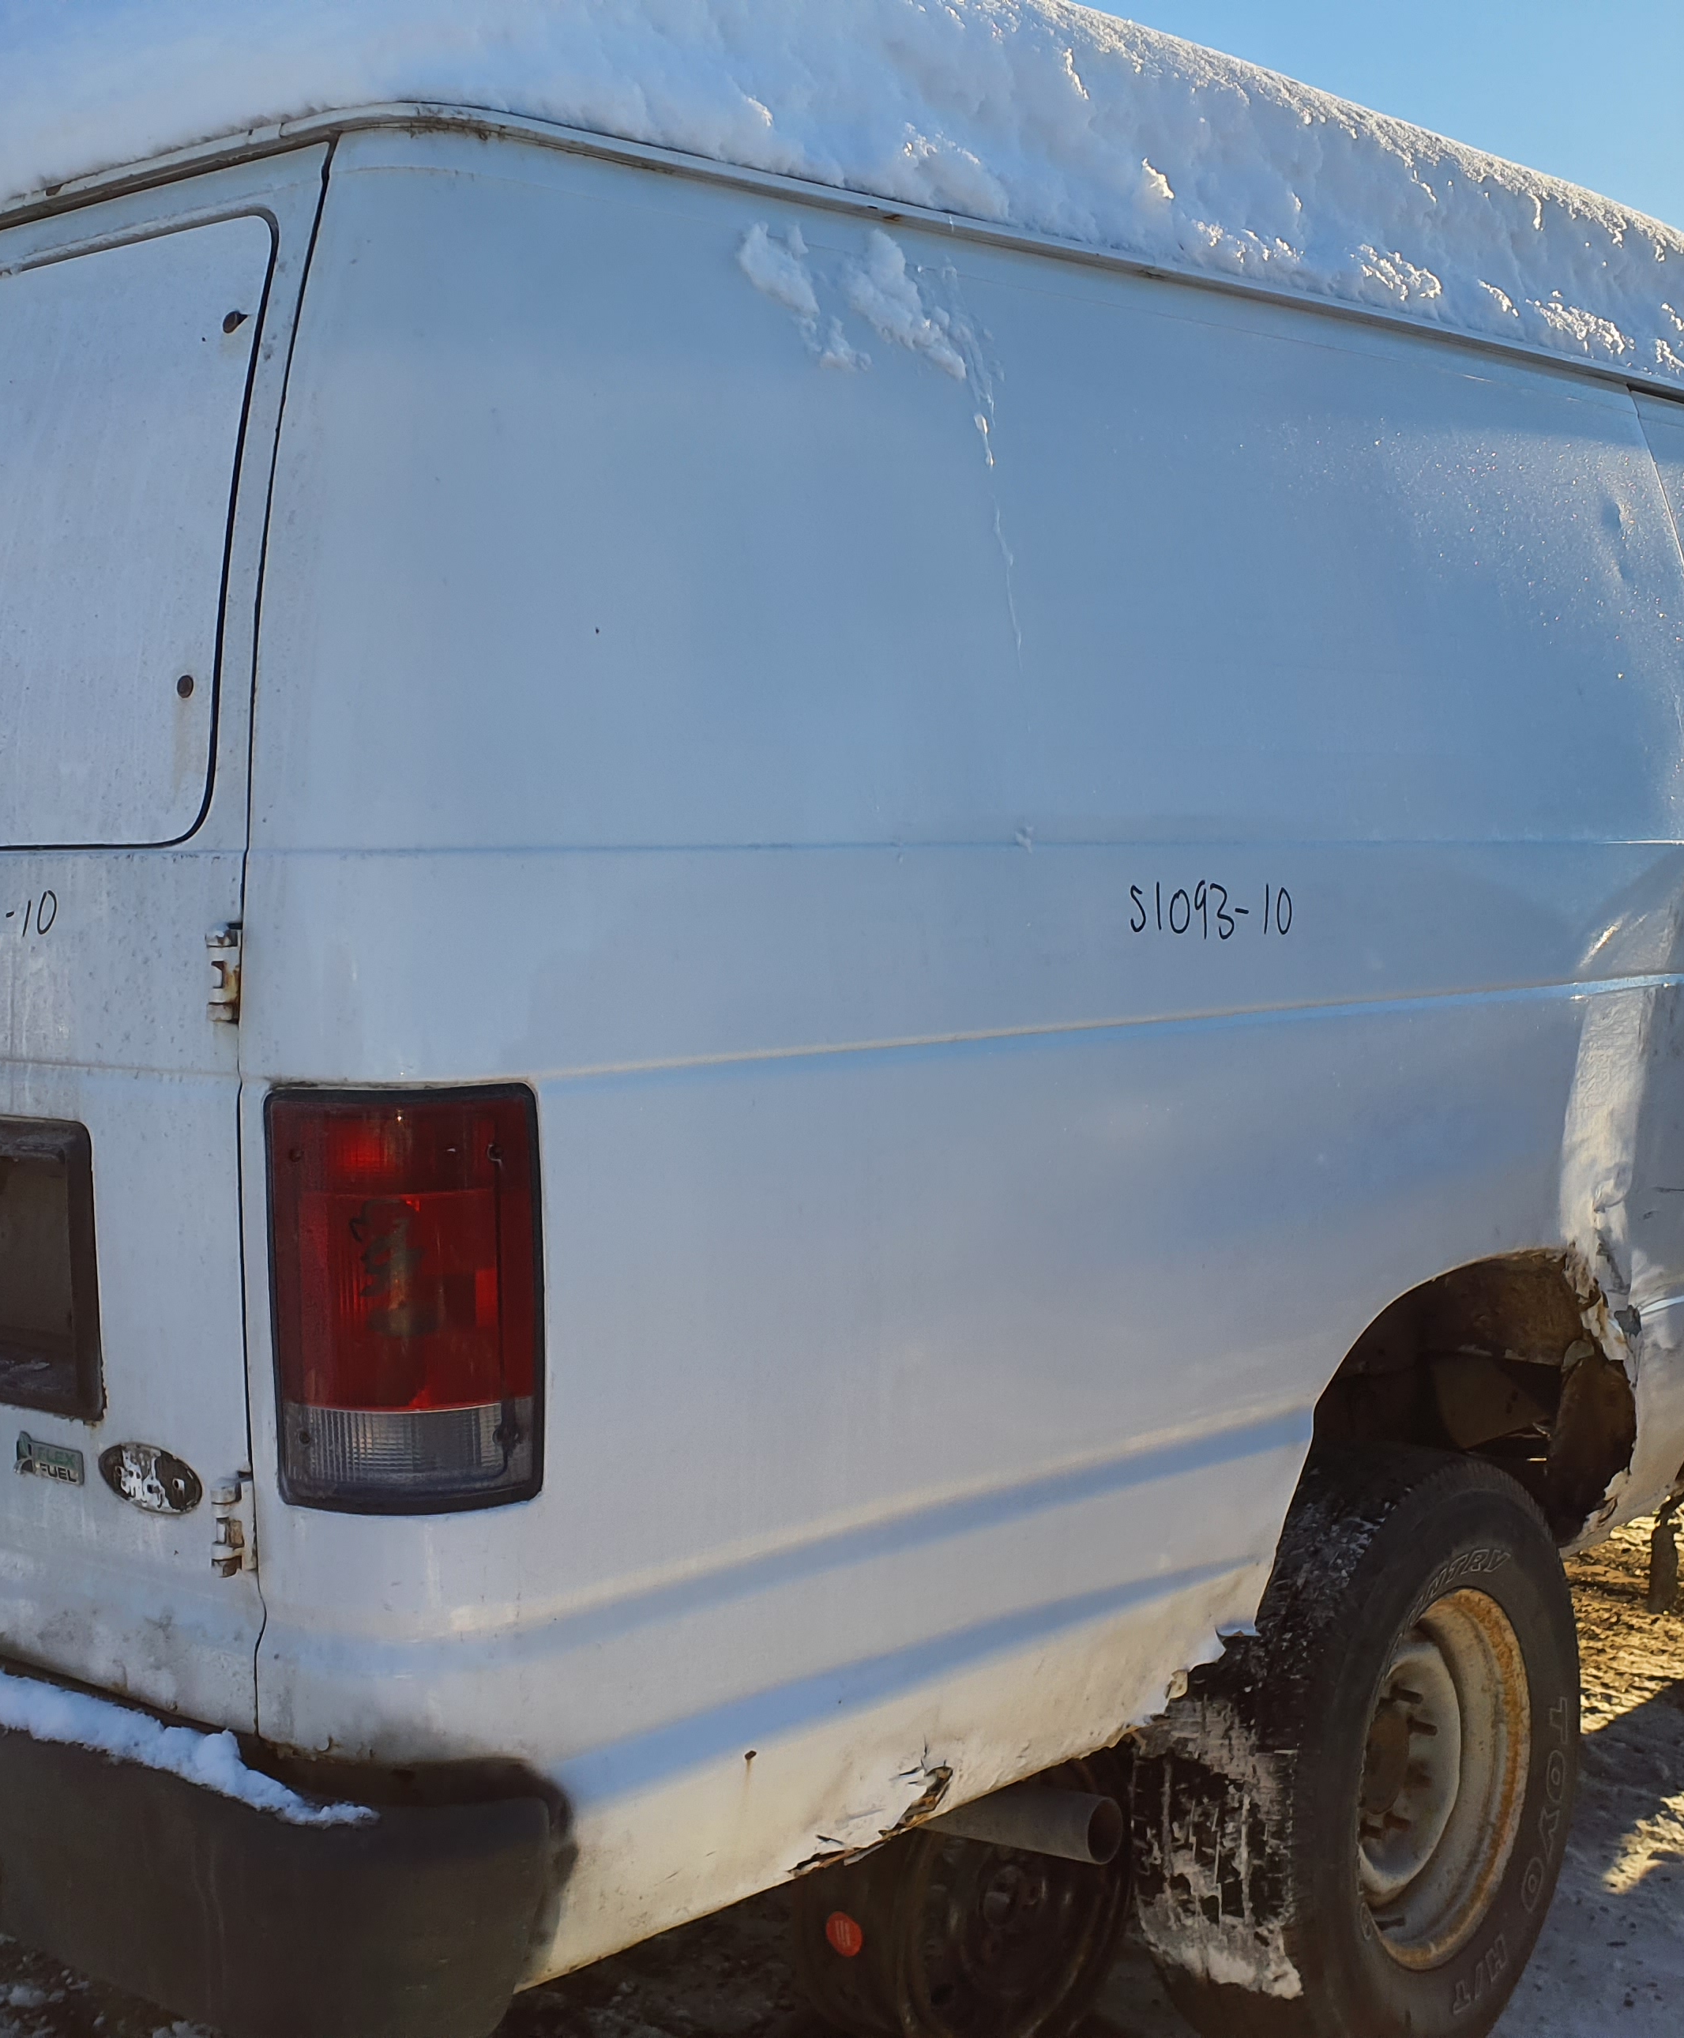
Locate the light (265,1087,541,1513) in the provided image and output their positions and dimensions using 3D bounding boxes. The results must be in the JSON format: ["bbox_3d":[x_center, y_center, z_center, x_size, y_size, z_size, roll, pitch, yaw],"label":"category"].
[{"bbox_3d":[-0.327,0.207,1.800,0.150,0.325,0.150,3,5,42],"label":"light"}]

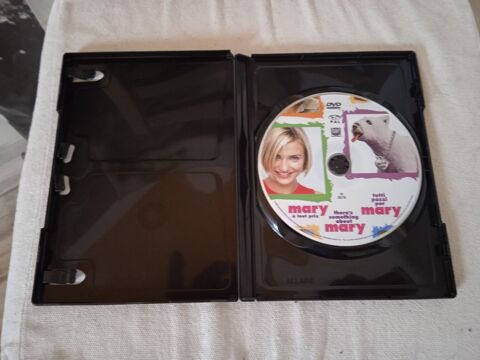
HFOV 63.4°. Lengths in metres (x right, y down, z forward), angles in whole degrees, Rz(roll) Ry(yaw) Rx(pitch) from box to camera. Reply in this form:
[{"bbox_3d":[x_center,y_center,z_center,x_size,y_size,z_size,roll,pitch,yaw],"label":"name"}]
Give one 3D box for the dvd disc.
[{"bbox_3d":[0.073,-0.011,0.287,0.120,0.001,0.120,0,73,1],"label":"dvd disc"}]

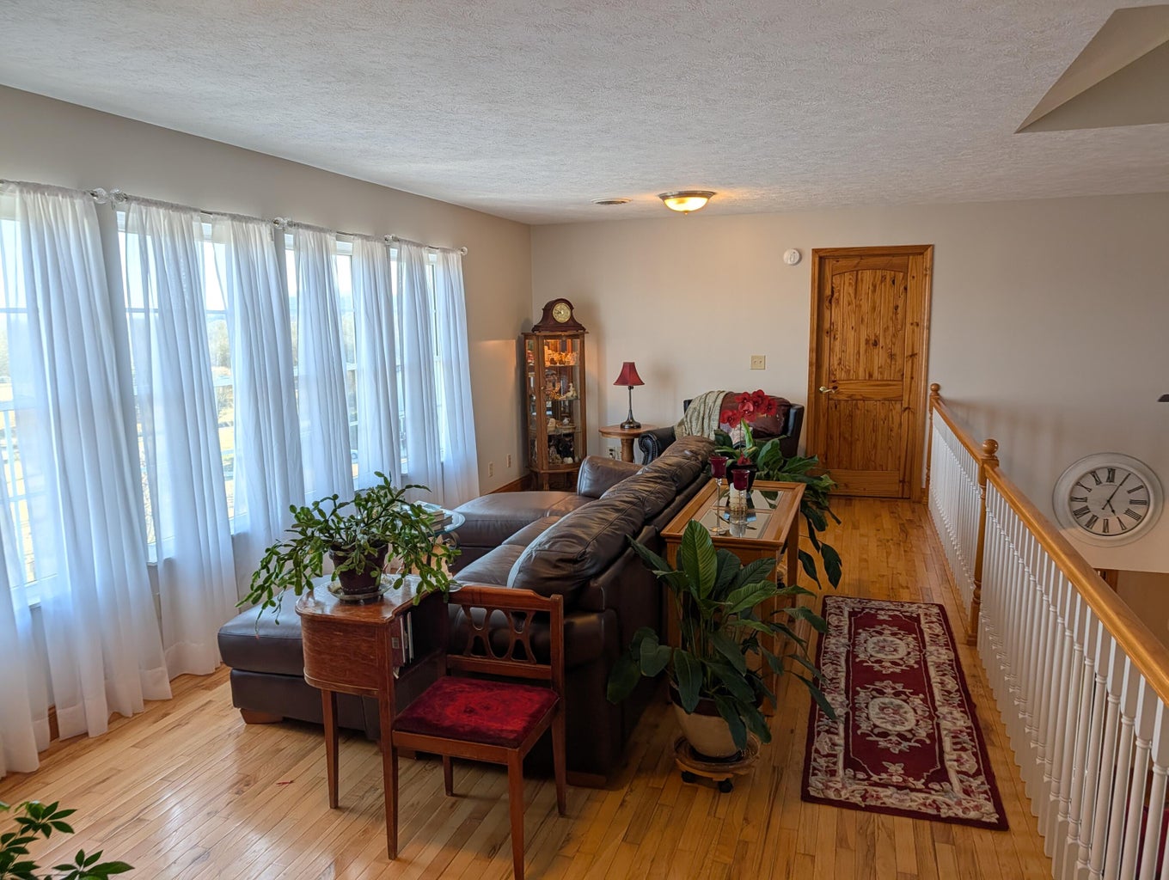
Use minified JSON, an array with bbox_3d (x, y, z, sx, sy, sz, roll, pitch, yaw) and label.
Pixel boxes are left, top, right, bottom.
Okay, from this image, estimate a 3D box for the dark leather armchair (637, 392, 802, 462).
[{"bbox_3d":[1.116,0.117,6.602,1.070,0.930,0.920,6,11,37],"label":"dark leather armchair"}]

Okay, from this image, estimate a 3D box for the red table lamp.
[{"bbox_3d":[0.400,-0.384,7.058,0.265,0.575,0.265,2,10,18],"label":"red table lamp"}]

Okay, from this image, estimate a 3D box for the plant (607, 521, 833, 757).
[{"bbox_3d":[0.460,0.689,2.818,0.770,0.830,0.700,1,9,9],"label":"plant"}]

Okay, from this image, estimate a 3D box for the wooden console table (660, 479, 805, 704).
[{"bbox_3d":[0.724,0.662,3.768,0.480,0.730,1.150,2,9,18],"label":"wooden console table"}]

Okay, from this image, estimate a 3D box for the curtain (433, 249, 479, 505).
[{"bbox_3d":[-0.918,-0.353,6.011,0.140,2.070,0.550,2,9,18],"label":"curtain"}]

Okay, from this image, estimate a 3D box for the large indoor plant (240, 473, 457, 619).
[{"bbox_3d":[-0.750,0.337,2.599,0.690,0.480,0.580,-3,9,-16],"label":"large indoor plant"}]

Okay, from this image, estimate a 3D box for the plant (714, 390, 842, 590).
[{"bbox_3d":[1.094,0.372,4.728,0.760,1.000,0.760,2,9,18],"label":"plant"}]

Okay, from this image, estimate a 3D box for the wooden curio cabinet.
[{"bbox_3d":[-0.253,-0.256,7.466,0.540,1.440,0.430,-4,10,-23],"label":"wooden curio cabinet"}]

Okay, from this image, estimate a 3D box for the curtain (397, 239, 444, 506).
[{"bbox_3d":[-1.087,-0.274,5.514,0.140,2.070,0.490,2,9,18],"label":"curtain"}]

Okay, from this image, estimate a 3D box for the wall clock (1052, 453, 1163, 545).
[{"bbox_3d":[4.119,0.475,6.373,0.740,0.740,0.060,2,9,18],"label":"wall clock"}]

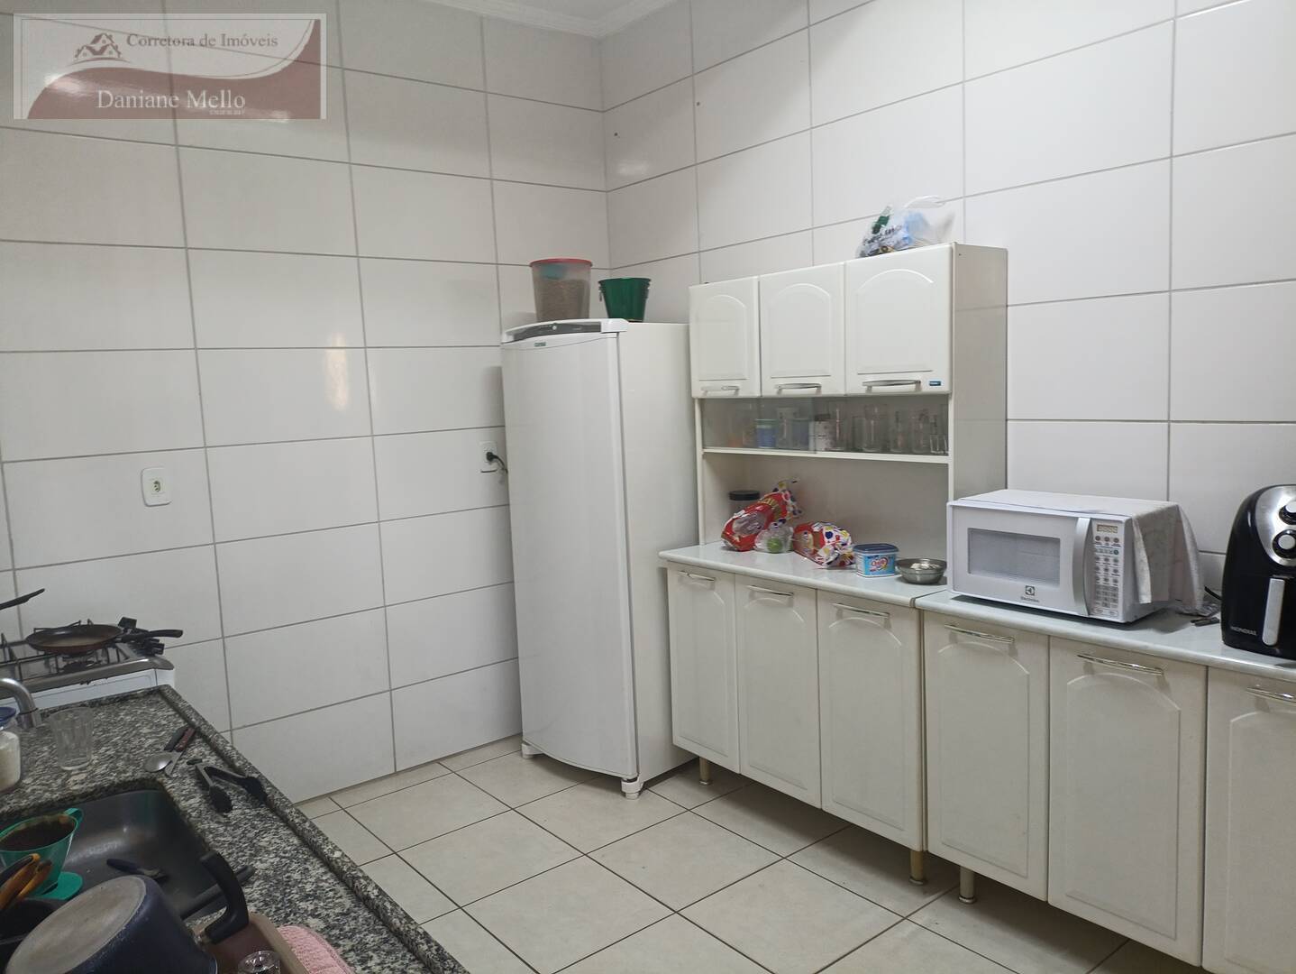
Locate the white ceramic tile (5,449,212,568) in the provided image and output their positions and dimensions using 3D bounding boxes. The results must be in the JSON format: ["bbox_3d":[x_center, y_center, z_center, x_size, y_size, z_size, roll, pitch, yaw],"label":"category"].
[{"bbox_3d":[-1.704,0.060,2.993,0.567,0.324,0.010,-7,8,-37],"label":"white ceramic tile"}]

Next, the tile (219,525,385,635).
[{"bbox_3d":[-1.238,0.326,3.371,0.567,0.324,0.010,-7,8,-37],"label":"tile"}]

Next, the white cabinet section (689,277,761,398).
[{"bbox_3d":[0.369,-0.518,3.305,0.280,0.390,0.337,-8,8,-39],"label":"white cabinet section"}]

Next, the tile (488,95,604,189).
[{"bbox_3d":[-0.401,-1.394,3.820,0.538,0.320,0.010,-7,8,-37],"label":"tile"}]

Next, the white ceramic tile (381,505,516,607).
[{"bbox_3d":[-0.783,0.265,3.705,0.567,0.322,0.012,-8,8,-37],"label":"white ceramic tile"}]

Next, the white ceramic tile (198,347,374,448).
[{"bbox_3d":[-1.266,-0.323,3.301,0.570,0.324,0.010,-7,8,-37],"label":"white ceramic tile"}]

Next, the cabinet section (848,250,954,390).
[{"bbox_3d":[0.817,-0.478,2.766,0.280,0.396,0.356,-8,8,-39],"label":"cabinet section"}]

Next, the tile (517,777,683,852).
[{"bbox_3d":[-0.165,1.122,3.241,0.431,0.010,0.436,-8,8,-39],"label":"tile"}]

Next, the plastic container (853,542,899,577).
[{"bbox_3d":[0.676,0.219,2.772,0.127,0.085,0.094,-3,6,-2],"label":"plastic container"}]

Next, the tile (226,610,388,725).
[{"bbox_3d":[-1.224,0.651,3.408,0.567,0.324,0.010,-7,8,-37],"label":"tile"}]

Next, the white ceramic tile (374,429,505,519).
[{"bbox_3d":[-0.797,-0.057,3.679,0.570,0.324,0.010,-7,8,-37],"label":"white ceramic tile"}]

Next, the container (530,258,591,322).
[{"bbox_3d":[-0.320,-0.704,3.474,0.230,0.245,0.230,-3,7,-5],"label":"container"}]

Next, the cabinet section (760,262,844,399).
[{"bbox_3d":[0.590,-0.497,3.038,0.280,0.392,0.350,-8,8,-39],"label":"cabinet section"}]

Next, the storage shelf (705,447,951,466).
[{"bbox_3d":[0.613,-0.116,3.067,0.255,0.026,1.010,-8,8,-39],"label":"storage shelf"}]

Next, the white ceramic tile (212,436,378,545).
[{"bbox_3d":[-1.245,0.001,3.321,0.567,0.322,0.012,-8,8,-37],"label":"white ceramic tile"}]

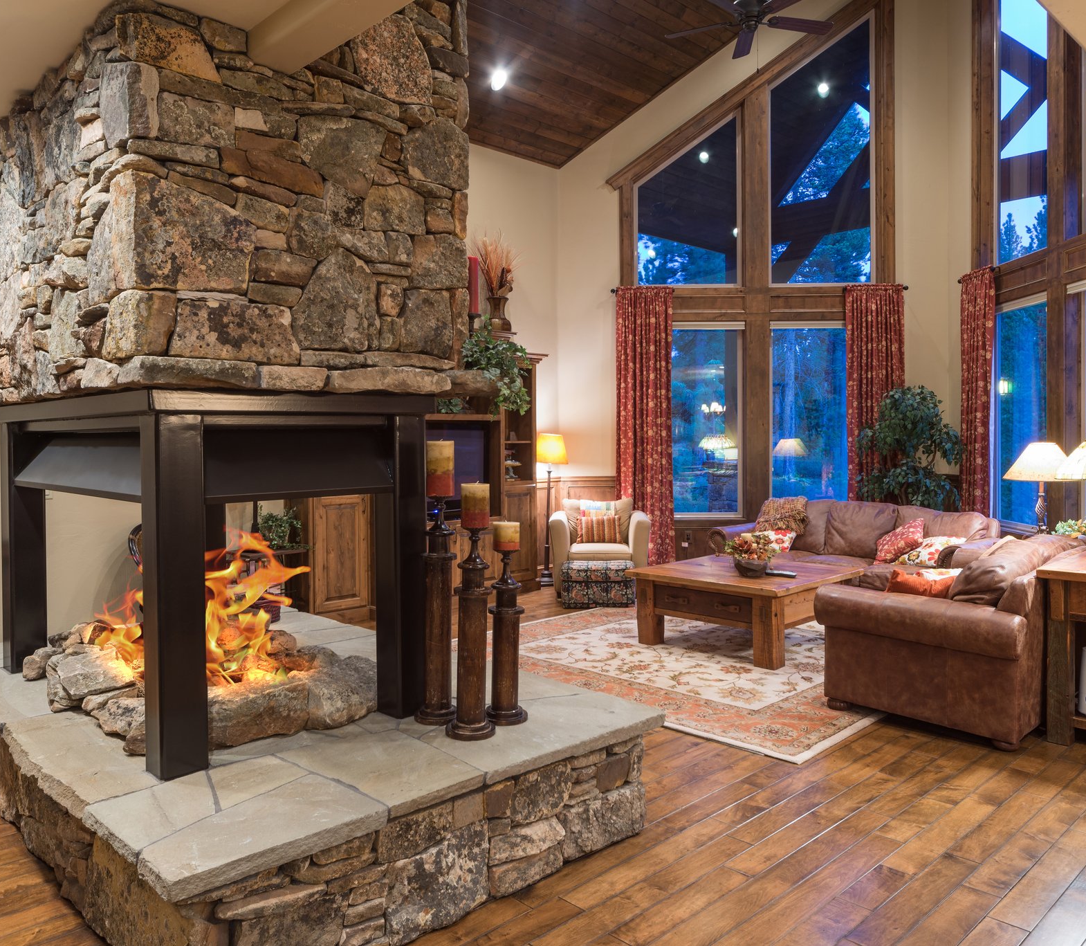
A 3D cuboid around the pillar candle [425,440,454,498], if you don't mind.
[{"bbox_3d":[-0.349,-0.012,3.095,0.095,0.192,0.095,0,2,0],"label":"pillar candle"}]

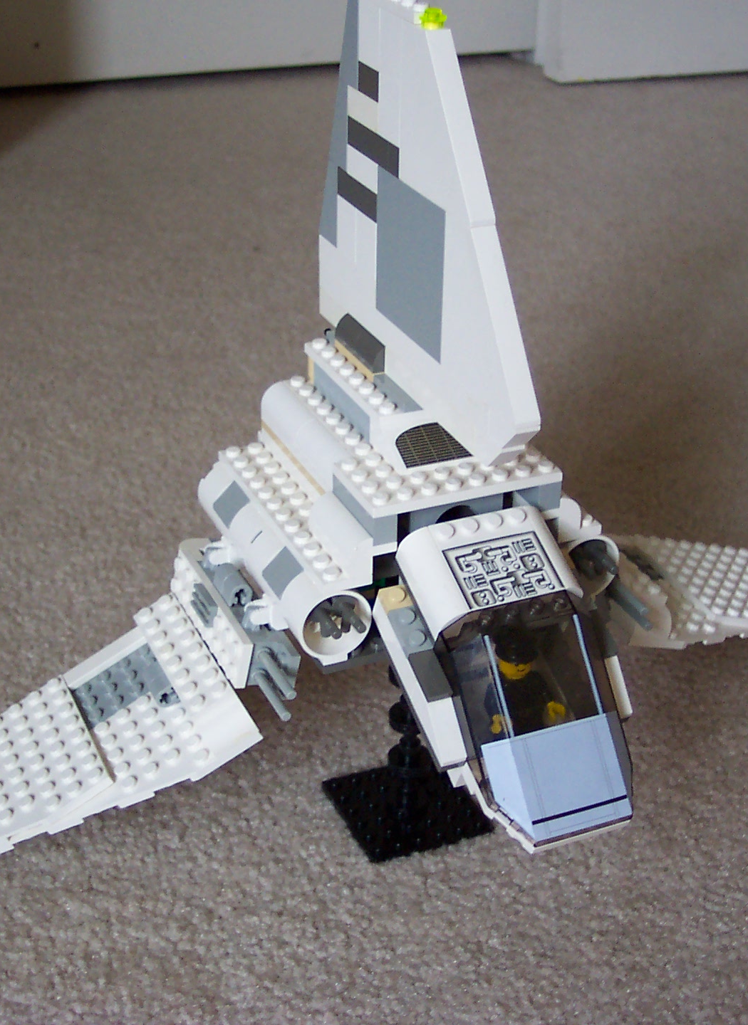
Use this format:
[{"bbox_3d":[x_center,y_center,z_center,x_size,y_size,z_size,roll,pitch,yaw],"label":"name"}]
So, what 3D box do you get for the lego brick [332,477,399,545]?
[{"bbox_3d":[-0.003,-0.001,0.496,0.008,0.010,0.032,-11,31,-21],"label":"lego brick"}]

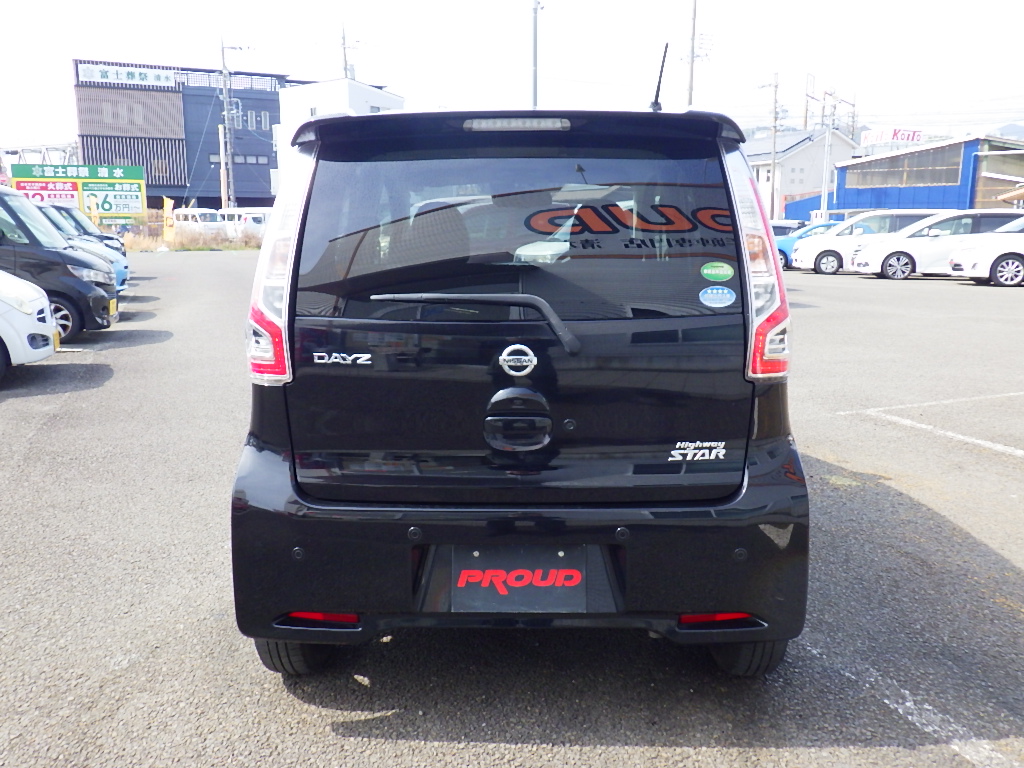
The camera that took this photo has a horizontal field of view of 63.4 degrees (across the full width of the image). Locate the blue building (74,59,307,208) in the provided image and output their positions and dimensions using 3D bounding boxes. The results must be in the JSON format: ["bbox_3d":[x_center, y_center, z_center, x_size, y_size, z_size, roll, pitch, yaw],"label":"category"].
[{"bbox_3d":[-25.600,-18.507,68.621,17.500,12.500,12.000,-5,12,-25],"label":"blue building"}]

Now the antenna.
[{"bbox_3d":[0.387,-0.788,2.148,0.035,0.170,0.140,0,11,0],"label":"antenna"}]

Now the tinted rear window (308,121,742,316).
[{"bbox_3d":[0.020,-0.372,1.975,1.060,0.440,0.140,0,11,0],"label":"tinted rear window"}]

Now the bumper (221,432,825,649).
[{"bbox_3d":[0.020,0.407,2.108,1.470,0.490,0.320,0,11,0],"label":"bumper"}]

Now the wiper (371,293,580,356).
[{"bbox_3d":[-0.085,-0.141,1.934,0.495,0.145,0.080,0,11,0],"label":"wiper"}]

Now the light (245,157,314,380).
[{"bbox_3d":[-0.576,-0.290,2.022,0.175,0.540,0.220,0,11,0],"label":"light"}]

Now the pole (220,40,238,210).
[{"bbox_3d":[-18.700,-15.978,54.952,0.700,12.800,0.700,0,11,0],"label":"pole"}]

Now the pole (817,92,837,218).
[{"bbox_3d":[12.850,-8.603,33.980,0.400,6.400,0.400,0,11,0],"label":"pole"}]

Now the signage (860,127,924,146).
[{"bbox_3d":[57.500,-37.392,125.142,9.600,2.700,2.000,0,11,0],"label":"signage"}]

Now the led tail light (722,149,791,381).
[{"bbox_3d":[0.605,-0.290,2.022,0.175,0.540,0.220,0,11,0],"label":"led tail light"}]

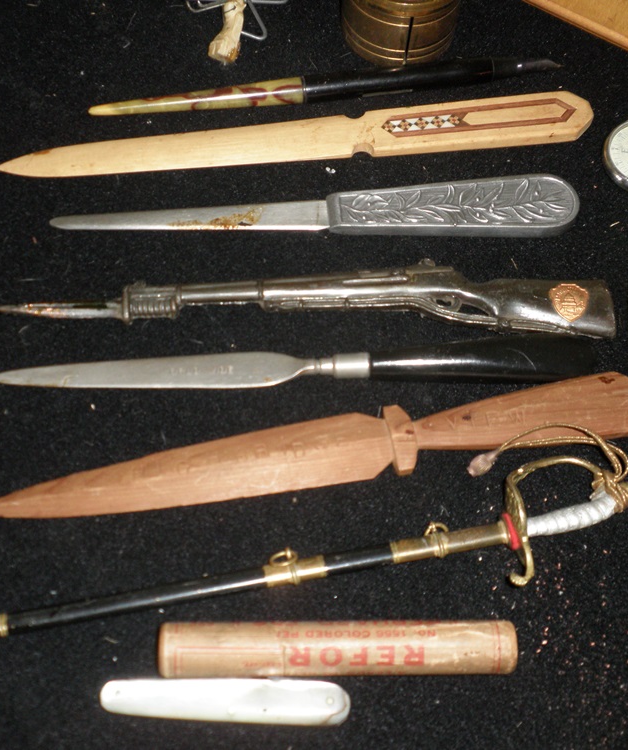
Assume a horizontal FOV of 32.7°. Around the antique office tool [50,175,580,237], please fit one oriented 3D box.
[{"bbox_3d":[0.002,-0.059,0.386,0.192,0.007,0.026,-3,61,-4],"label":"antique office tool"}]

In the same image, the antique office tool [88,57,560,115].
[{"bbox_3d":[0.006,-0.113,0.414,0.185,0.010,0.010,-7,62,-6],"label":"antique office tool"}]

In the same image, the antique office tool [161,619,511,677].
[{"bbox_3d":[0.007,0.078,0.306,0.102,0.015,0.015,0,61,-2],"label":"antique office tool"}]

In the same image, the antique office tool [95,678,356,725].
[{"bbox_3d":[-0.025,0.092,0.301,0.070,0.007,0.011,2,61,-1],"label":"antique office tool"}]

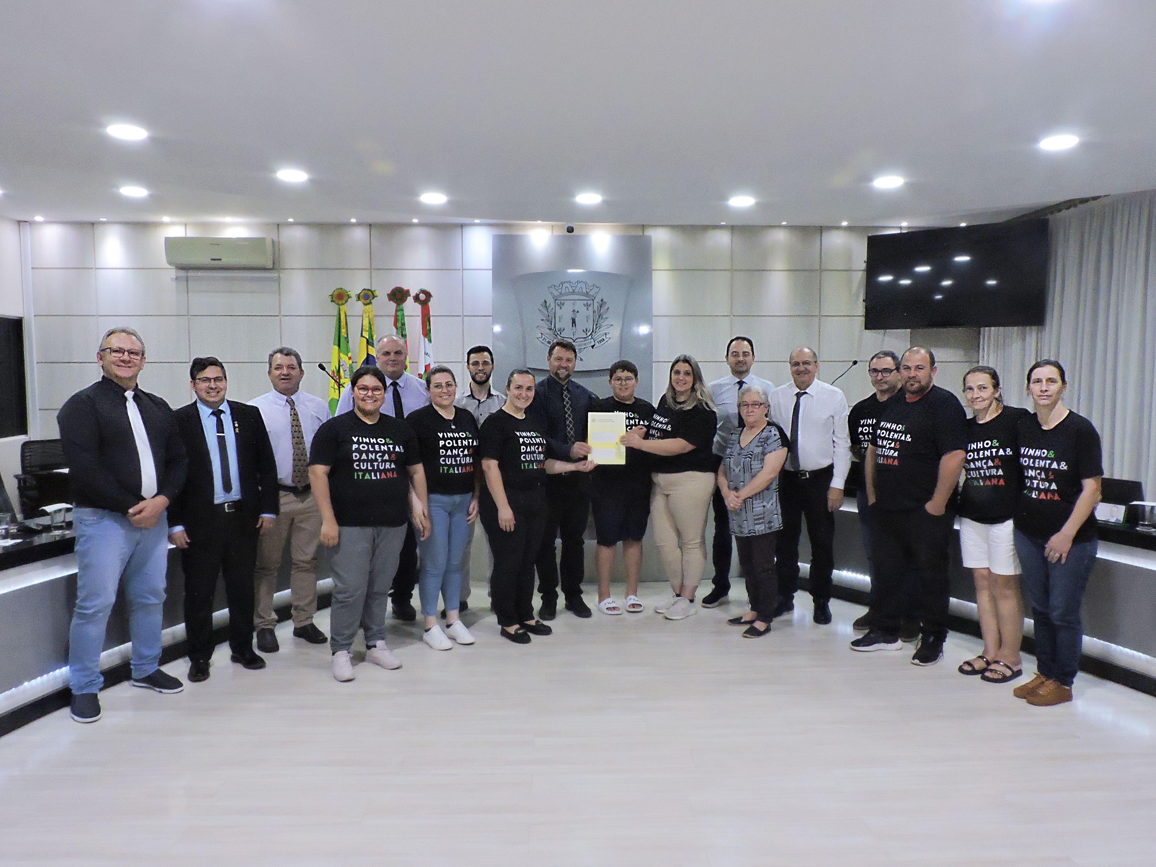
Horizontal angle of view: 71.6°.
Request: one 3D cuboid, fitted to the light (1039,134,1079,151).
[{"bbox_3d":[3.031,-1.843,5.051,0.205,0.040,0.205,0,4,0],"label":"light"}]

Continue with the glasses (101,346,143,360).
[{"bbox_3d":[-2.078,-0.367,3.662,0.142,0.050,0.145,0,6,-43],"label":"glasses"}]

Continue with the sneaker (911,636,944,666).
[{"bbox_3d":[1.935,1.186,4.464,0.300,0.120,0.110,-4,6,-45],"label":"sneaker"}]

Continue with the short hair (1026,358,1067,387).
[{"bbox_3d":[2.262,-0.290,3.865,0.175,0.165,0.200,3,5,36],"label":"short hair"}]

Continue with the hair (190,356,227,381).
[{"bbox_3d":[-1.881,-0.307,4.093,0.170,0.165,0.205,-3,5,-33],"label":"hair"}]

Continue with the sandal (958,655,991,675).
[{"bbox_3d":[2.095,1.190,4.171,0.245,0.072,0.090,-2,5,-20],"label":"sandal"}]

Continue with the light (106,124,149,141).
[{"bbox_3d":[-2.782,-1.857,4.943,0.225,0.030,0.225,0,4,0],"label":"light"}]

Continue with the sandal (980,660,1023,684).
[{"bbox_3d":[2.177,1.214,4.114,0.250,0.085,0.095,-2,5,-24],"label":"sandal"}]

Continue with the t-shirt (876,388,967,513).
[{"bbox_3d":[1.960,0.080,4.585,0.370,0.690,0.540,-3,5,-33],"label":"t-shirt"}]

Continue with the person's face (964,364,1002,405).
[{"bbox_3d":[2.074,-0.249,4.103,0.175,0.200,0.210,4,6,45],"label":"person's face"}]

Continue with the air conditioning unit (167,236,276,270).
[{"bbox_3d":[-3.297,-1.660,7.439,0.940,0.280,0.210,0,4,-2],"label":"air conditioning unit"}]

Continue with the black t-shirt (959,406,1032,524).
[{"bbox_3d":[2.179,0.161,4.175,0.280,0.610,0.450,-4,6,-45],"label":"black t-shirt"}]

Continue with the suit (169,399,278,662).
[{"bbox_3d":[-1.872,0.510,4.272,0.540,1.370,0.320,-3,5,-30],"label":"suit"}]

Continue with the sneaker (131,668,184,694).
[{"bbox_3d":[-2.133,1.229,4.071,0.300,0.105,0.110,2,5,24],"label":"sneaker"}]

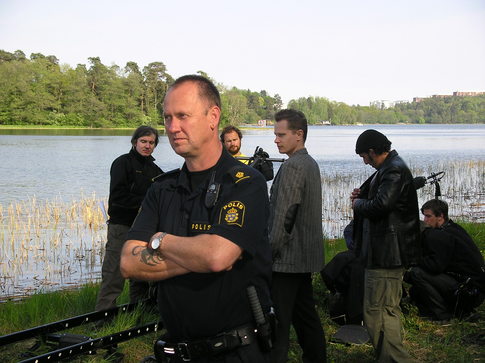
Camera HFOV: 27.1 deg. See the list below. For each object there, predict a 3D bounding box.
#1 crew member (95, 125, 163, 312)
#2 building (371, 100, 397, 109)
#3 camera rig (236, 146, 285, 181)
[{"bbox_3d":[-0.983,0.342,8.850,0.540,1.700,0.420,-2,4,-33],"label":"crew member"},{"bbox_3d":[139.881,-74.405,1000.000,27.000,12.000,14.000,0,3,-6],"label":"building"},{"bbox_3d":[0.128,-0.128,7.600,0.380,0.280,0.280,1,4,17],"label":"camera rig"}]

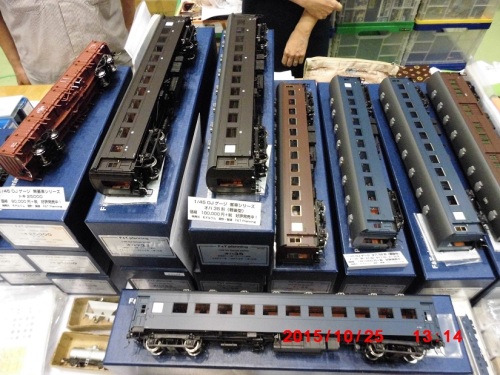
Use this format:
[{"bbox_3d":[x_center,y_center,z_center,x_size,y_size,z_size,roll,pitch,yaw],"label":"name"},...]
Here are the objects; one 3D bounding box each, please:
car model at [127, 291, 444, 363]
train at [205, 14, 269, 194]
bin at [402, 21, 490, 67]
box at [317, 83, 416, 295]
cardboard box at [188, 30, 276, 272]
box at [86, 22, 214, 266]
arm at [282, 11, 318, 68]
[{"bbox_3d":[0.049,0.206,0.541,0.436,0.063,0.086,1,51,1],"label":"car model"},{"bbox_3d":[-0.012,-0.176,0.652,0.086,0.063,0.436,1,51,1],"label":"train"},{"bbox_3d":[1.008,-0.907,2.032,0.380,0.265,0.460,-1,51,0],"label":"bin"},{"bbox_3d":[0.233,-0.020,0.839,0.118,0.136,0.547,1,51,2],"label":"box"},{"bbox_3d":[-0.014,-0.111,0.729,0.118,0.136,0.547,2,51,2],"label":"cardboard box"},{"bbox_3d":[-0.157,-0.120,0.736,0.118,0.136,0.547,2,51,2],"label":"box"},{"bbox_3d":[0.169,-0.486,1.173,0.080,0.210,0.080,15,41,-18],"label":"arm"}]

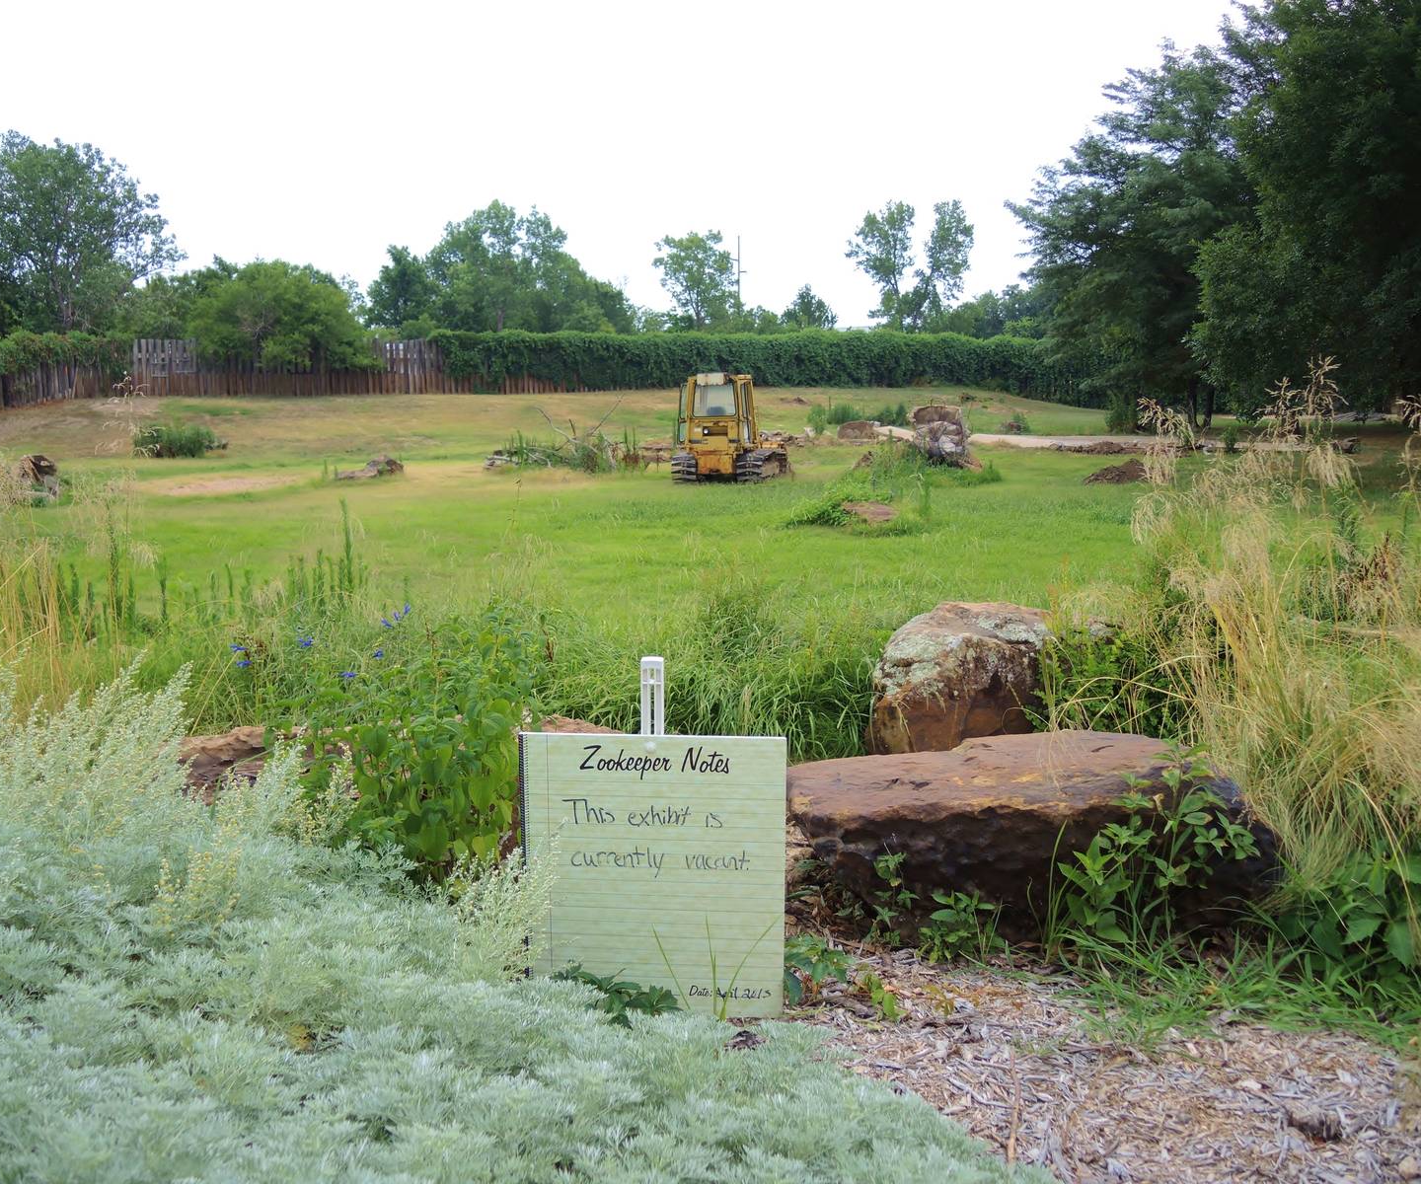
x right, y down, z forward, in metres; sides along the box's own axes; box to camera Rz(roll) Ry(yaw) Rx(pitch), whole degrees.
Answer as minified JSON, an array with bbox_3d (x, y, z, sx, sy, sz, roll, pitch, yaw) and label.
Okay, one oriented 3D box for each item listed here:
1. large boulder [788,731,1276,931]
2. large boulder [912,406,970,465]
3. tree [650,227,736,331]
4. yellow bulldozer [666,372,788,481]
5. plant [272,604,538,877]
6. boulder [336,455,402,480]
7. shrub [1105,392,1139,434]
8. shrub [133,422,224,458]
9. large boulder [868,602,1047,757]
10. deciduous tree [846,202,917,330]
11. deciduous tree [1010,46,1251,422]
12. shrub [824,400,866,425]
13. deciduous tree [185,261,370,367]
[{"bbox_3d":[0.970,0.763,4.123,1.500,0.440,0.820,-1,8,-9],"label":"large boulder"},{"bbox_3d":[6.278,-4.227,34.762,1.650,1.700,1.400,2,9,10],"label":"large boulder"},{"bbox_3d":[-1.200,-19.659,91.116,6.100,13.000,6.000,0,8,0],"label":"tree"},{"bbox_3d":[0.650,-4.547,35.010,2.600,2.850,4.100,2,9,14],"label":"yellow bulldozer"},{"bbox_3d":[-0.877,0.461,3.713,0.770,0.860,0.650,-2,9,-14],"label":"plant"},{"bbox_3d":[-9.050,-3.270,33.984,1.800,0.660,1.100,0,8,0],"label":"boulder"},{"bbox_3d":[13.759,-5.962,42.589,1.230,1.430,1.200,3,9,18],"label":"shrub"},{"bbox_3d":[-17.000,-4.840,40.728,2.600,1.120,1.700,0,8,0],"label":"shrub"},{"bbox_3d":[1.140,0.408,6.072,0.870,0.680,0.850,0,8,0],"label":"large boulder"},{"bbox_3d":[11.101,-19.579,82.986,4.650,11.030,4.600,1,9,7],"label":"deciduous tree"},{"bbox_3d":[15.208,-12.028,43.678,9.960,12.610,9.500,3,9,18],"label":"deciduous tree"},{"bbox_3d":[4.796,-6.401,45.557,1.450,0.960,1.200,1,9,6],"label":"shrub"},{"bbox_3d":[-18.497,-11.587,54.876,7.900,5.250,7.000,-3,9,-18],"label":"deciduous tree"}]

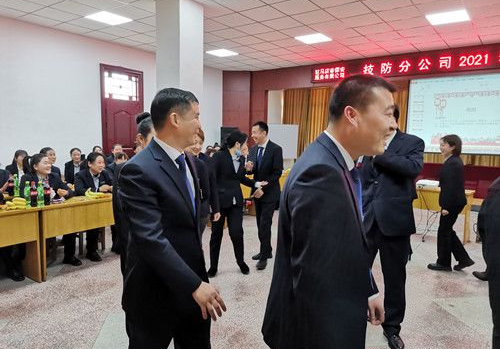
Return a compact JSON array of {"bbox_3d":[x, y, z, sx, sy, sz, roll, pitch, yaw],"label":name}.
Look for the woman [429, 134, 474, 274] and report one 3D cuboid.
[{"bbox_3d":[2.396,0.333,4.416,0.480,1.590,0.420,3,6,15],"label":"woman"}]

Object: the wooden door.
[{"bbox_3d":[-2.864,-0.873,8.538,0.120,3.020,1.120,5,7,36],"label":"wooden door"}]

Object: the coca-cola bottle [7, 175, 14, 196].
[{"bbox_3d":[-2.861,0.137,4.496,0.068,0.245,0.068,5,7,36],"label":"coca-cola bottle"}]

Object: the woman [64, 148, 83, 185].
[{"bbox_3d":[-2.997,0.174,6.543,0.480,1.280,0.680,-3,7,-37],"label":"woman"}]

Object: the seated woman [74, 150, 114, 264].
[{"bbox_3d":[-2.018,0.361,4.778,0.700,1.280,0.500,6,7,40],"label":"seated woman"}]

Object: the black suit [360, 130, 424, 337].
[{"bbox_3d":[1.030,0.454,2.745,0.540,1.520,0.400,5,6,32],"label":"black suit"}]

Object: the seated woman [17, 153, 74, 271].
[{"bbox_3d":[-2.329,0.406,4.299,0.680,1.270,0.520,6,7,40],"label":"seated woman"}]

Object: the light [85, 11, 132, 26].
[{"bbox_3d":[-2.428,-2.708,6.499,0.600,0.050,0.600,5,7,36],"label":"light"}]

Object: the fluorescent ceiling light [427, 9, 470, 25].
[{"bbox_3d":[3.215,-2.555,6.085,0.600,0.050,0.600,5,7,36],"label":"fluorescent ceiling light"}]

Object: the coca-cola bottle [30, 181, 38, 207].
[{"bbox_3d":[-2.218,0.208,3.860,0.070,0.247,0.070,5,7,36],"label":"coca-cola bottle"}]

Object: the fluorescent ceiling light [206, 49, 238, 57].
[{"bbox_3d":[-0.651,-2.884,8.909,0.600,0.050,0.600,5,7,36],"label":"fluorescent ceiling light"}]

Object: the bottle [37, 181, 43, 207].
[{"bbox_3d":[-2.175,0.209,3.892,0.068,0.245,0.068,5,7,36],"label":"bottle"}]

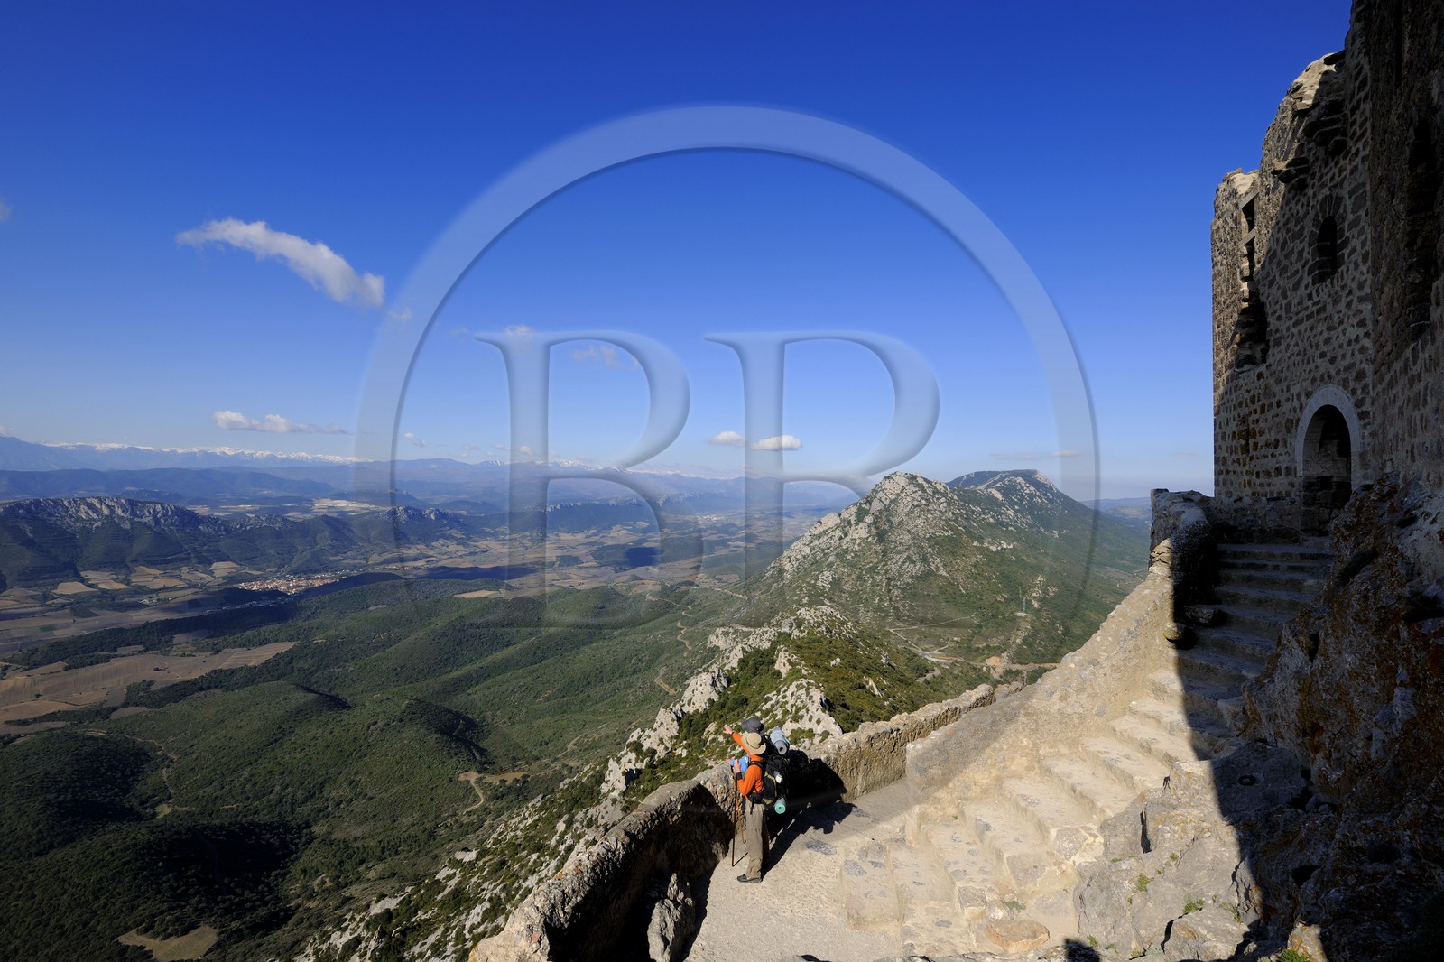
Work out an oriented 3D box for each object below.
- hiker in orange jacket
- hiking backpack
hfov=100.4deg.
[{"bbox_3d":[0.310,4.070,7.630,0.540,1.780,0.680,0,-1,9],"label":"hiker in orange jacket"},{"bbox_3d":[0.600,3.640,7.580,0.480,0.820,0.500,0,-1,3],"label":"hiking backpack"}]

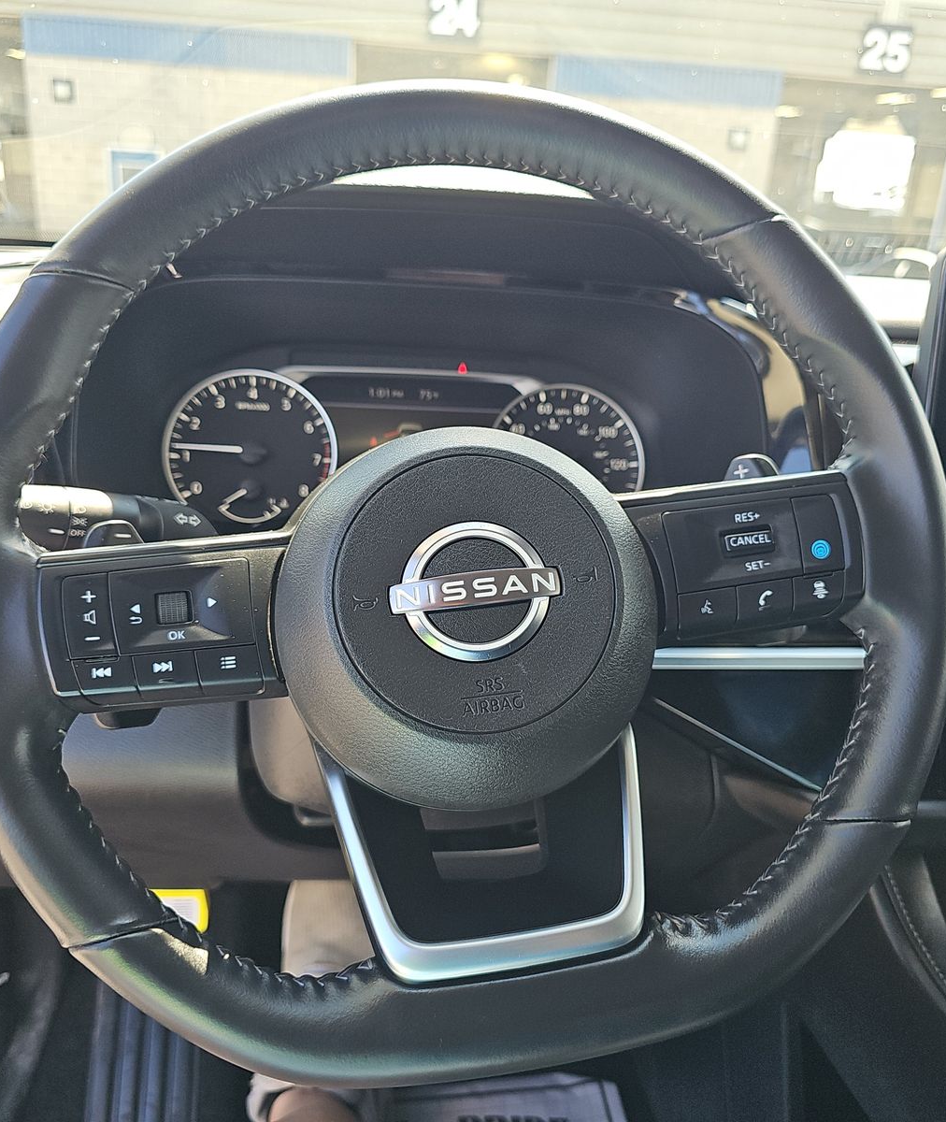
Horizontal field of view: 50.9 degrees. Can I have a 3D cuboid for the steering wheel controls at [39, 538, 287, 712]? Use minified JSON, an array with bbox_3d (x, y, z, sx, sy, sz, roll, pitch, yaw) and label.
[{"bbox_3d":[-0.111,0.026,0.371,0.087,0.060,0.026,-5,-9,-7],"label":"steering wheel controls"}]

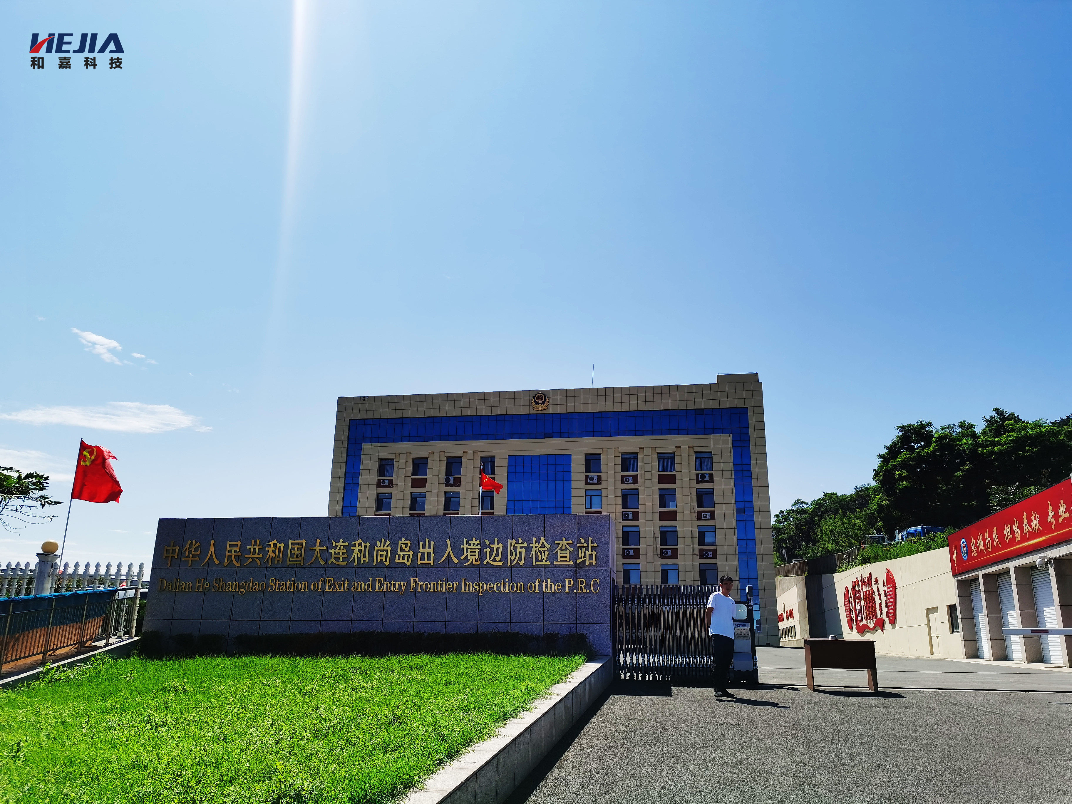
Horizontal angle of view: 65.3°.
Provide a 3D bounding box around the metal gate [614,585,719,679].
[{"bbox_3d":[2.475,4.214,15.334,2.106,1.712,0.450,-1,-17,8],"label":"metal gate"}]

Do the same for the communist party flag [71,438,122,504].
[{"bbox_3d":[-9.397,1.531,18.105,1.021,1.339,0.450,10,-19,-27],"label":"communist party flag"}]

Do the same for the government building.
[{"bbox_3d":[1.634,11.875,85.107,41.421,24.243,16.000,-2,-17,9],"label":"government building"}]

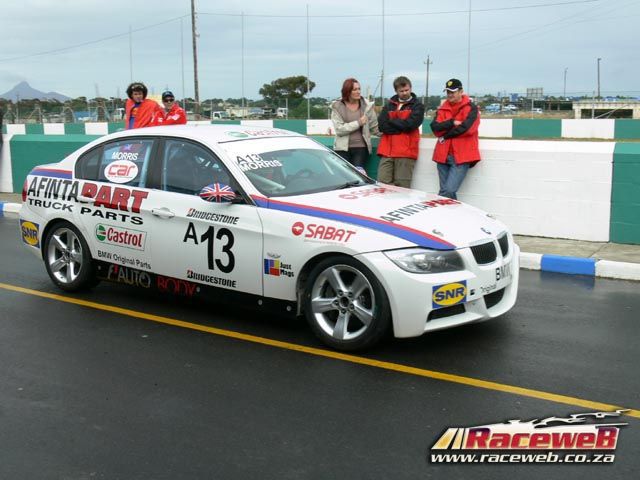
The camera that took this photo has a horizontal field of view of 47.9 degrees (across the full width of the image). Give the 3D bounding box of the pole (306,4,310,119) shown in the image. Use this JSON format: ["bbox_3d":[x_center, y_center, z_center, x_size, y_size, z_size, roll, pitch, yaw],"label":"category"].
[{"bbox_3d":[-0.592,-8.934,38.004,0.100,6.670,0.100,-1,11,0],"label":"pole"}]

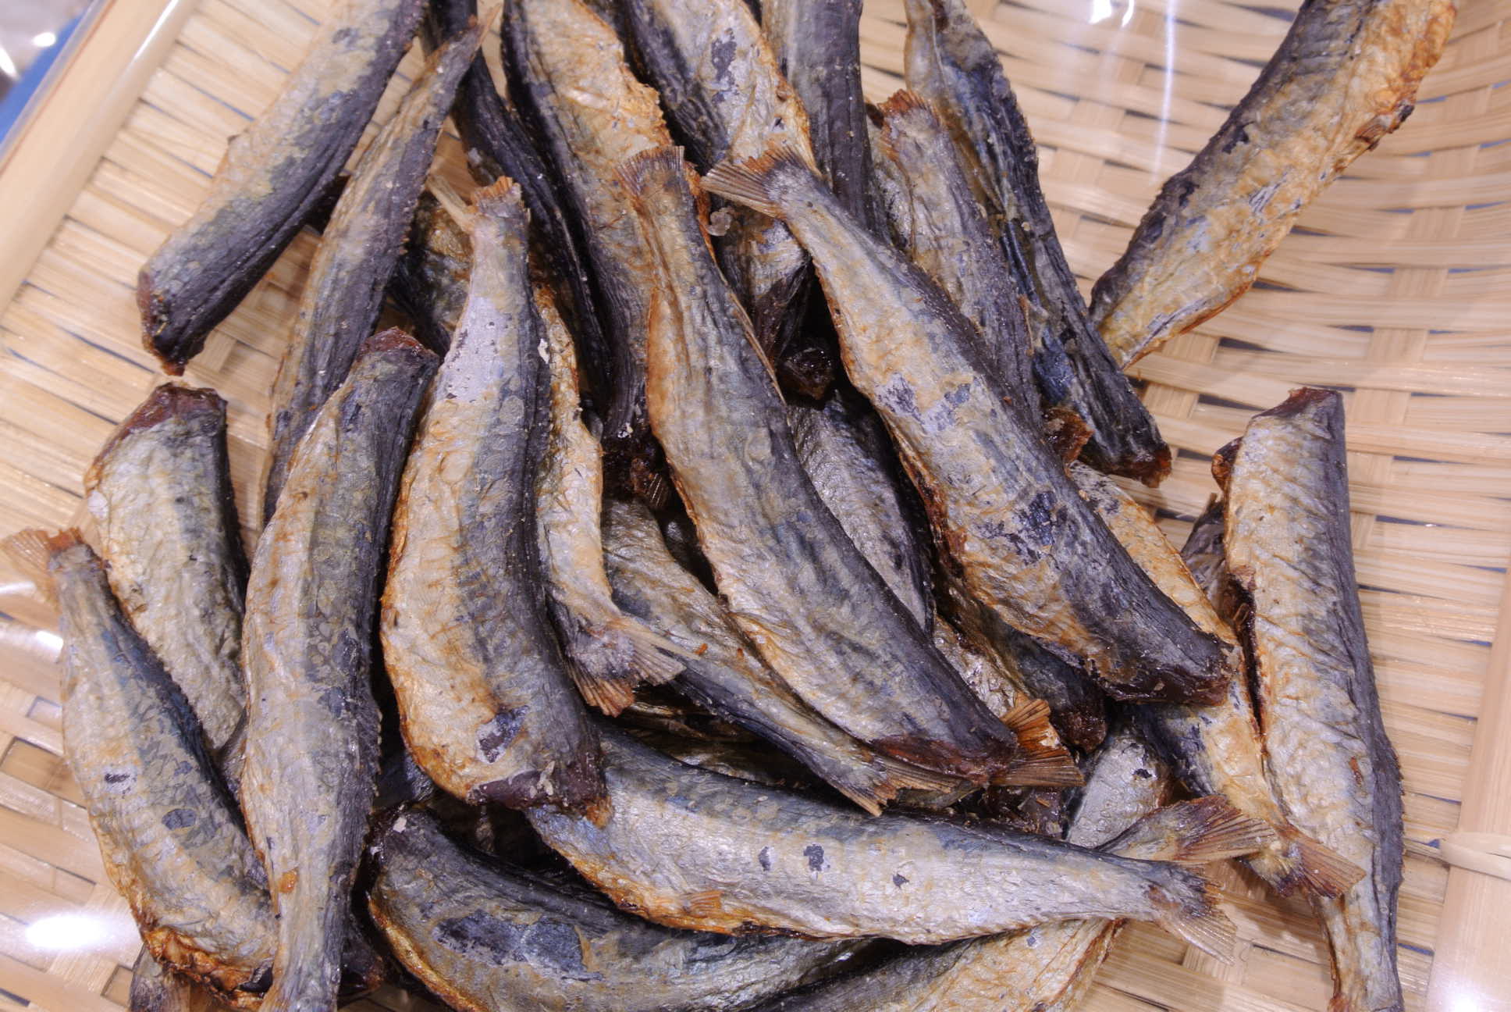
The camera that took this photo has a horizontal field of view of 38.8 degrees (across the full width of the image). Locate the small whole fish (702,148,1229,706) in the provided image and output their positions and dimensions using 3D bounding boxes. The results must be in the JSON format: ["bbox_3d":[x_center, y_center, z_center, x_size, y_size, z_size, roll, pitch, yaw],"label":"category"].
[{"bbox_3d":[0.035,-0.015,0.402,0.032,0.022,0.143,-34,71,-13],"label":"small whole fish"}]

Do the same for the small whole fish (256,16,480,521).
[{"bbox_3d":[-0.080,-0.045,0.430,0.022,0.026,0.129,9,67,4],"label":"small whole fish"}]

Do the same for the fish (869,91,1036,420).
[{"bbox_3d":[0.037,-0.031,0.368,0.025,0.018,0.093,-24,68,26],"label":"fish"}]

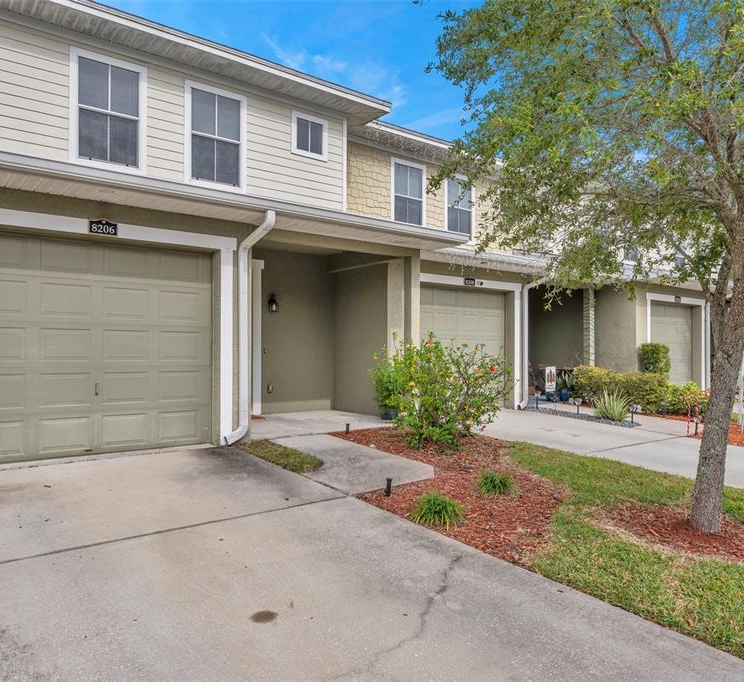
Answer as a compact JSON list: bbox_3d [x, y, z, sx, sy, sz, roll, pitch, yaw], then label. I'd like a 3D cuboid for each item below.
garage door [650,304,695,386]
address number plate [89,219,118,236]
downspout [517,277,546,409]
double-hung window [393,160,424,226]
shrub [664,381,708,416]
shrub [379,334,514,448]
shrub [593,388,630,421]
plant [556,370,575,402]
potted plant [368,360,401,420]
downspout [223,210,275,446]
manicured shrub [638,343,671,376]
[{"bbox_3d":[7.552,0.241,14.542,2.700,2.420,0.080,1,-1,-37],"label":"garage door"},{"bbox_3d":[-2.923,-1.255,6.206,0.278,0.170,0.030,1,-1,-38],"label":"address number plate"},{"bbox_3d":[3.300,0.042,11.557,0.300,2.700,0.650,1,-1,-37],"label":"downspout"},{"bbox_3d":[0.847,-3.282,12.953,1.000,1.620,0.100,1,-1,-37],"label":"double-hung window"},{"bbox_3d":[6.352,1.138,11.450,0.900,0.700,0.800,0,-1,29],"label":"shrub"},{"bbox_3d":[1.033,0.634,8.100,1.850,1.520,1.550,0,-1,7],"label":"shrub"},{"bbox_3d":[4.504,1.166,10.650,0.740,0.580,0.700,0,-1,23],"label":"shrub"},{"bbox_3d":[4.474,1.052,13.150,0.400,0.740,0.400,1,-1,-37],"label":"plant"},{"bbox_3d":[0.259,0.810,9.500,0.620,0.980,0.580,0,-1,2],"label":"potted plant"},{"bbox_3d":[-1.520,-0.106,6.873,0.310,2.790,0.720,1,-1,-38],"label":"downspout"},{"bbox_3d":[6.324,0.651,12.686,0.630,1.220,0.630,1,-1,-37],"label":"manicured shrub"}]

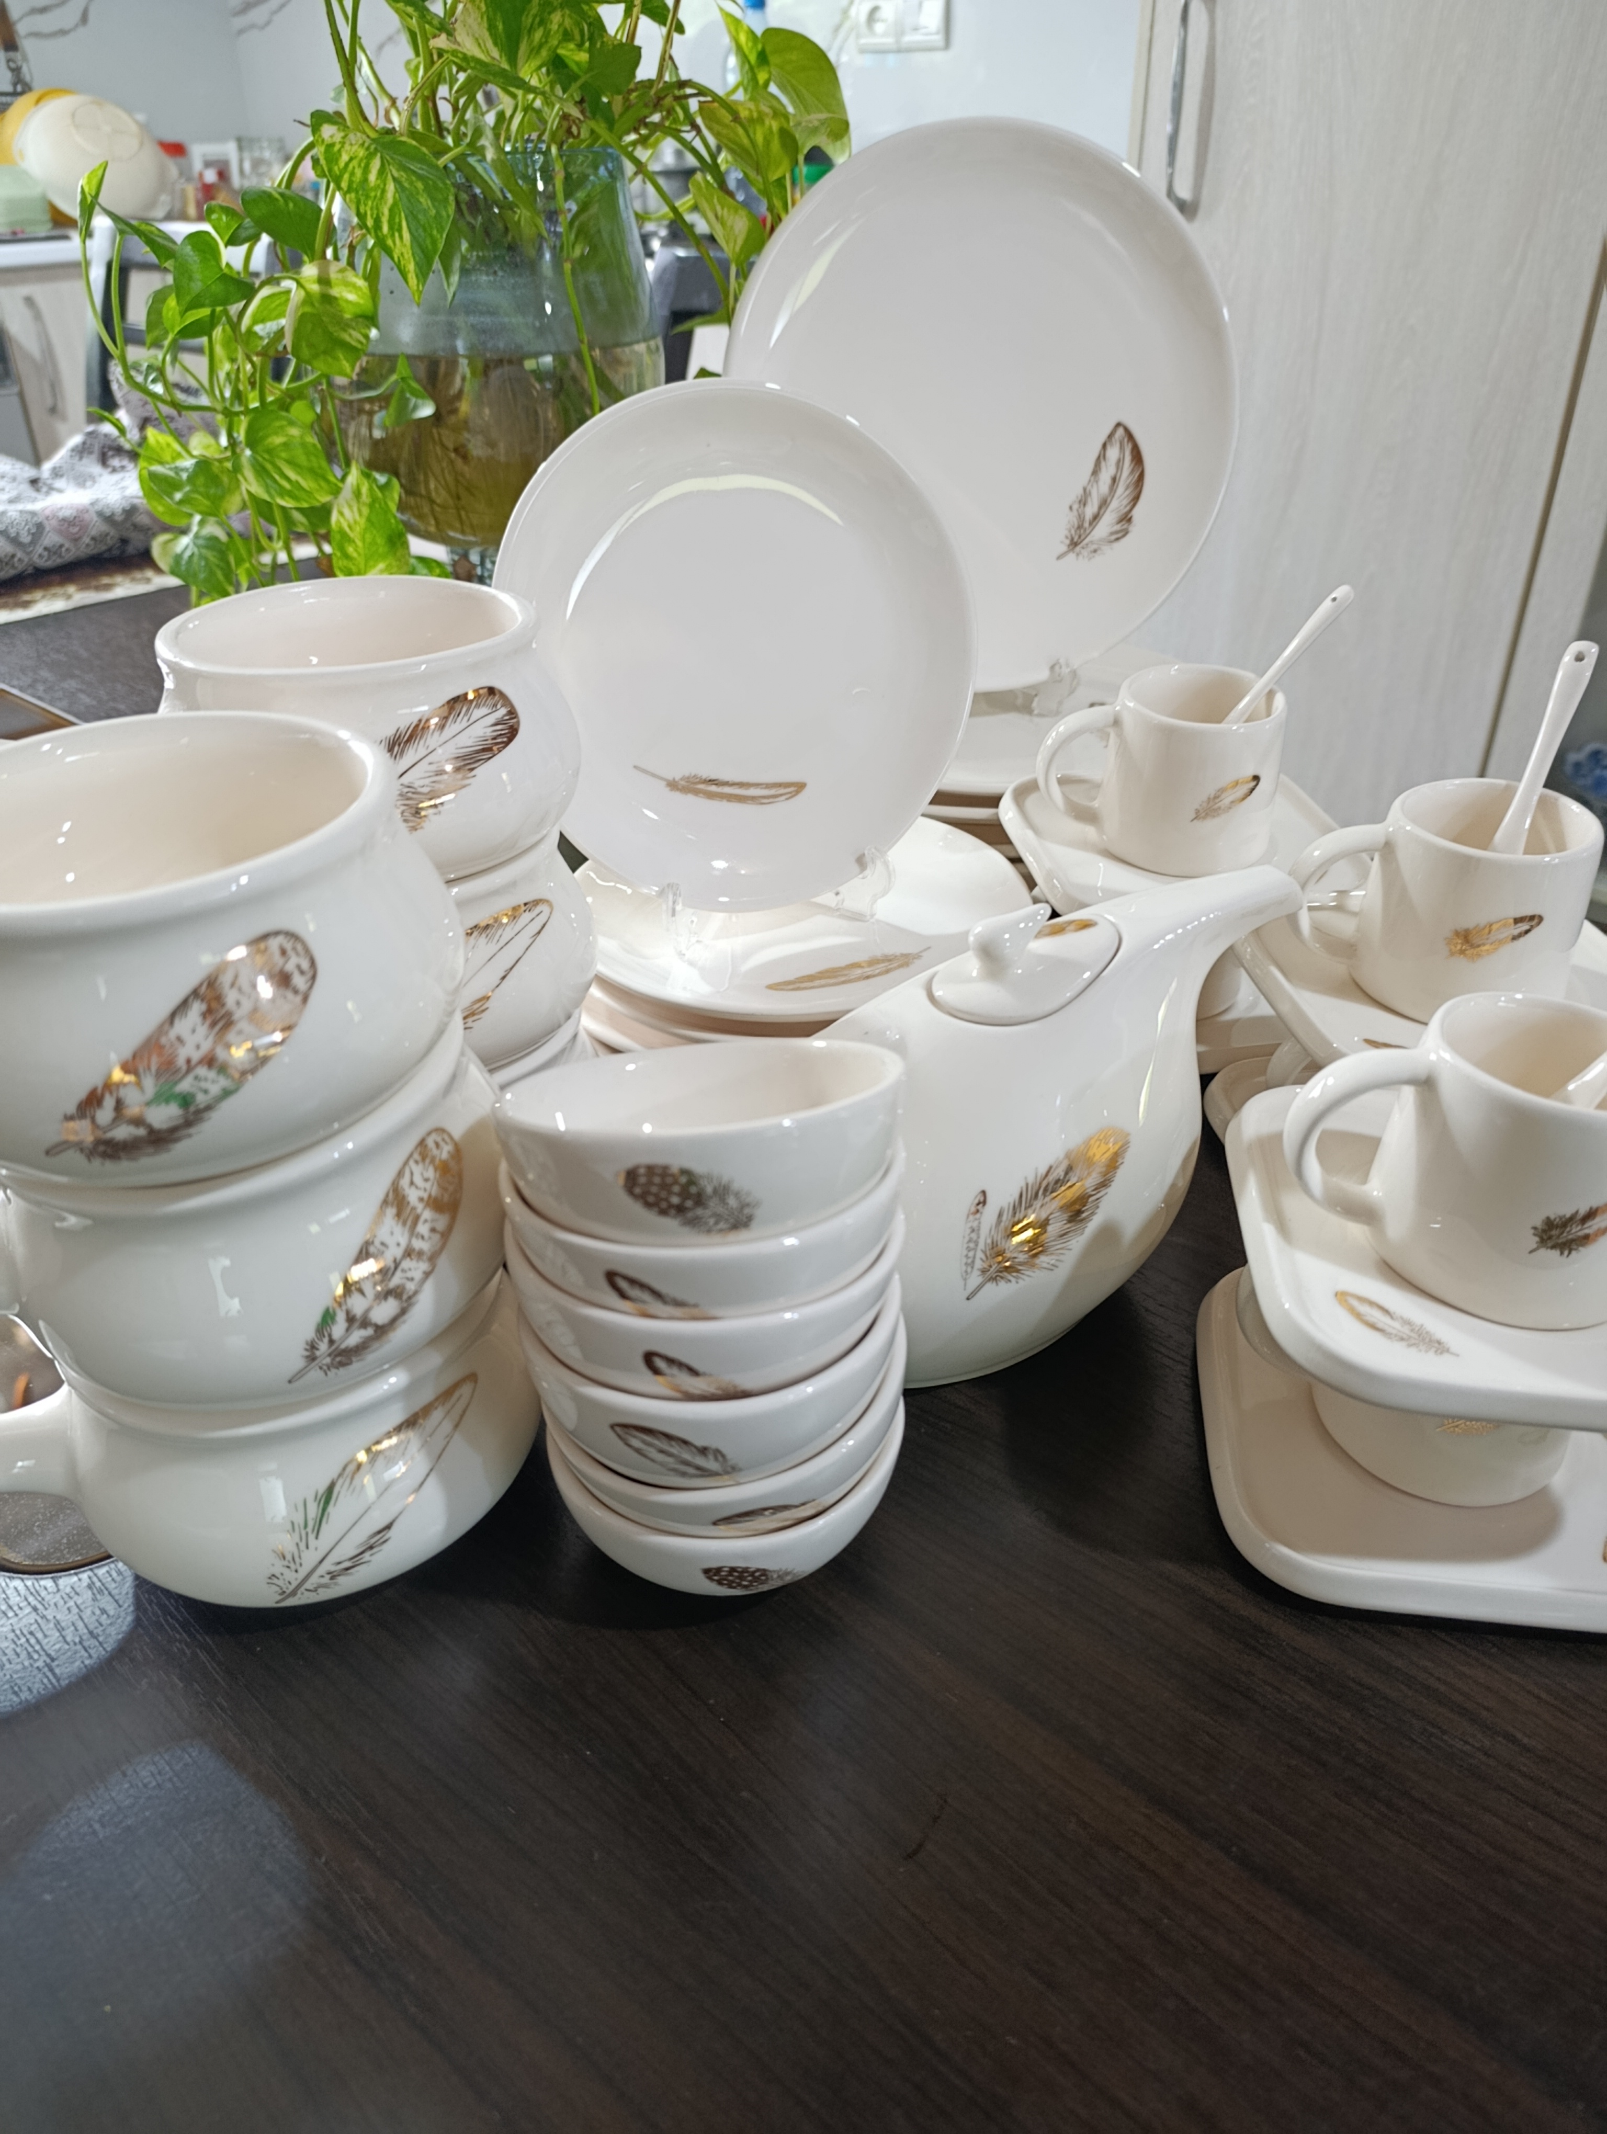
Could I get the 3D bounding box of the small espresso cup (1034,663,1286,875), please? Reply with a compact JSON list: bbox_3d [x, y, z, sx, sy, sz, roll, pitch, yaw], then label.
[{"bbox_3d":[0.137,-0.115,0.545,0.092,0.057,0.067,1,33,5],"label":"small espresso cup"}]

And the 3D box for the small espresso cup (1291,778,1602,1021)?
[{"bbox_3d":[0.201,-0.053,0.451,0.092,0.057,0.067,3,33,9],"label":"small espresso cup"}]

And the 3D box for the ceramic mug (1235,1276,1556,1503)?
[{"bbox_3d":[0.166,0.073,0.385,0.092,0.057,0.067,0,33,4],"label":"ceramic mug"}]

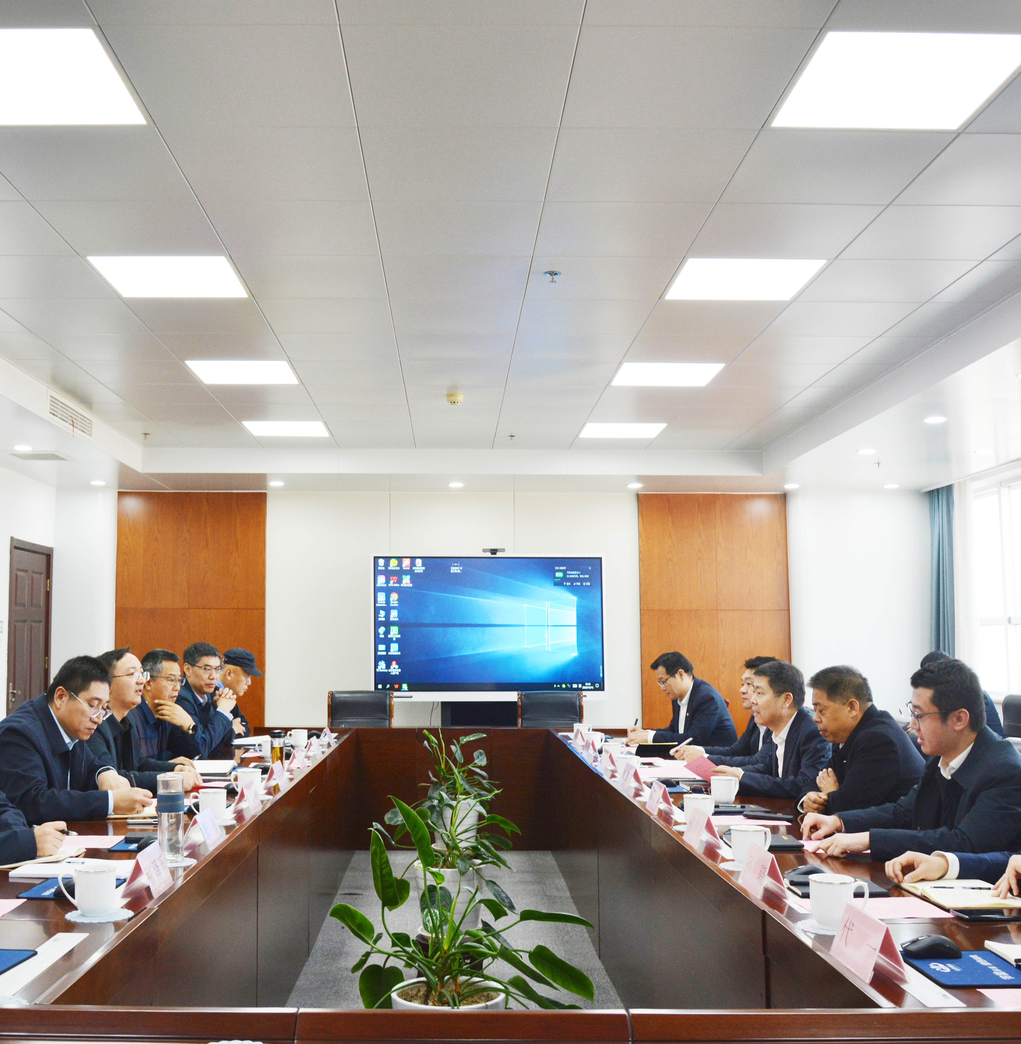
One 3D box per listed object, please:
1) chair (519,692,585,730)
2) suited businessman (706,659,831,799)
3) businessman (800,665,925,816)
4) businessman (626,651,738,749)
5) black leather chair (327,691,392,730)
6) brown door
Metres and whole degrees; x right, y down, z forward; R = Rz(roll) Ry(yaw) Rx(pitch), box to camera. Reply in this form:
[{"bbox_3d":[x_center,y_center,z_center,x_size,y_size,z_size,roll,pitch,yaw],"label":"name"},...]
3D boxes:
[{"bbox_3d":[0.280,1.646,8.100,0.540,1.000,0.620,0,-6,-2],"label":"chair"},{"bbox_3d":[1.051,1.149,4.500,0.740,1.250,0.560,1,-6,-17],"label":"suited businessman"},{"bbox_3d":[1.138,1.095,3.920,0.740,1.240,0.560,1,-6,-10],"label":"businessman"},{"bbox_3d":[0.920,1.320,6.250,0.720,1.270,0.560,1,-6,-17],"label":"businessman"},{"bbox_3d":[-1.050,1.646,8.100,0.540,1.000,0.620,0,-6,-2],"label":"black leather chair"},{"bbox_3d":[-4.000,1.250,9.700,0.120,2.130,0.960,0,-6,-2],"label":"brown door"}]

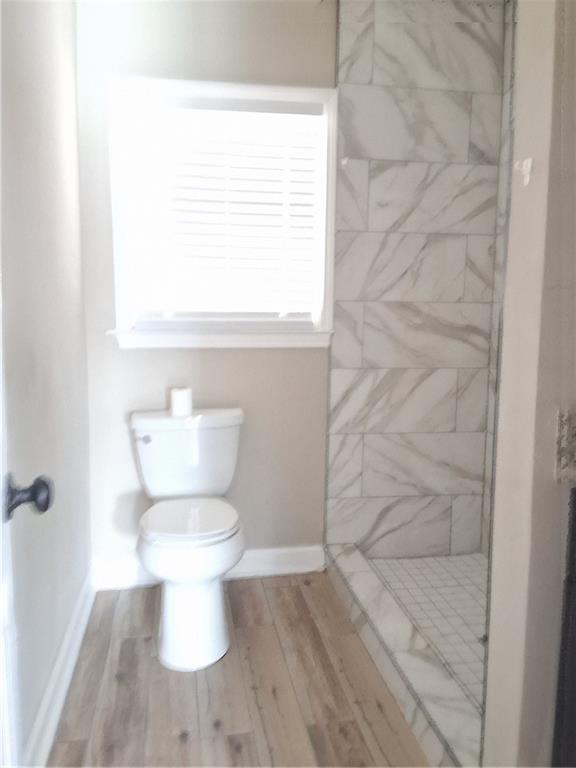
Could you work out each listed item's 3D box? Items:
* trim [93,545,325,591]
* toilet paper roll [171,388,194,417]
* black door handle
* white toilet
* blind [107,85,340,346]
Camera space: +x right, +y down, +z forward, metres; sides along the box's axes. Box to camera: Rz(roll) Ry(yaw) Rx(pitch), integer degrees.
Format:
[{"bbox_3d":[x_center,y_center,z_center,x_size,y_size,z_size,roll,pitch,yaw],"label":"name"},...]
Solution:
[{"bbox_3d":[-0.351,0.828,2.810,1.027,0.132,0.017,-1,7,-10],"label":"trim"},{"bbox_3d":[-0.438,0.074,2.562,0.088,0.108,0.088,-1,7,-10],"label":"toilet paper roll"},{"bbox_3d":[-0.384,0.167,0.920,0.066,0.066,0.066,-1,7,-15],"label":"black door handle"},{"bbox_3d":[-0.372,0.549,2.387,0.454,0.790,0.725,-1,7,-10],"label":"white toilet"},{"bbox_3d":[-0.268,-0.697,2.638,0.960,1.093,0.100,-1,7,-10],"label":"blind"}]

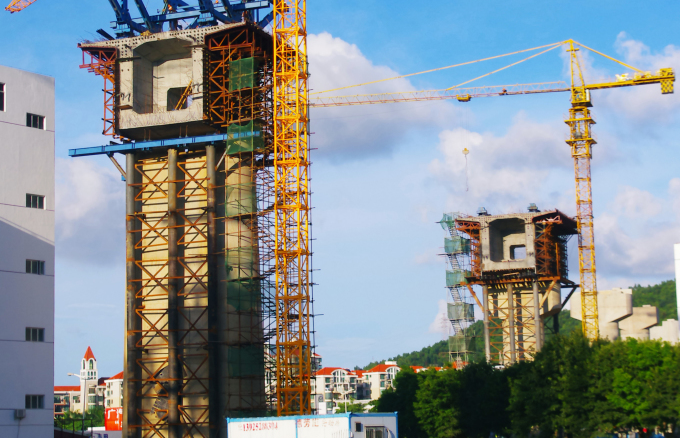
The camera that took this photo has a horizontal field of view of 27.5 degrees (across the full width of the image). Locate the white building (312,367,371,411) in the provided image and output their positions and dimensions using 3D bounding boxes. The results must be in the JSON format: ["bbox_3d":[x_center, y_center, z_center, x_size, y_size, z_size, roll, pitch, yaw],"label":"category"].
[{"bbox_3d":[0.108,64.949,487.871,15.000,25.000,12.000,1,-9,-13],"label":"white building"}]

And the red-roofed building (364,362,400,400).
[{"bbox_3d":[15.894,62.907,486.114,13.000,25.500,12.000,3,-10,-25],"label":"red-roofed building"}]

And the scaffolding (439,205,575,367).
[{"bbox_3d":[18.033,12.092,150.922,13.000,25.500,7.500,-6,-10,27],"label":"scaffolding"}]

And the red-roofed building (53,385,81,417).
[{"bbox_3d":[-90.927,64.979,450.729,13.000,22.000,12.000,3,-10,-26],"label":"red-roofed building"}]

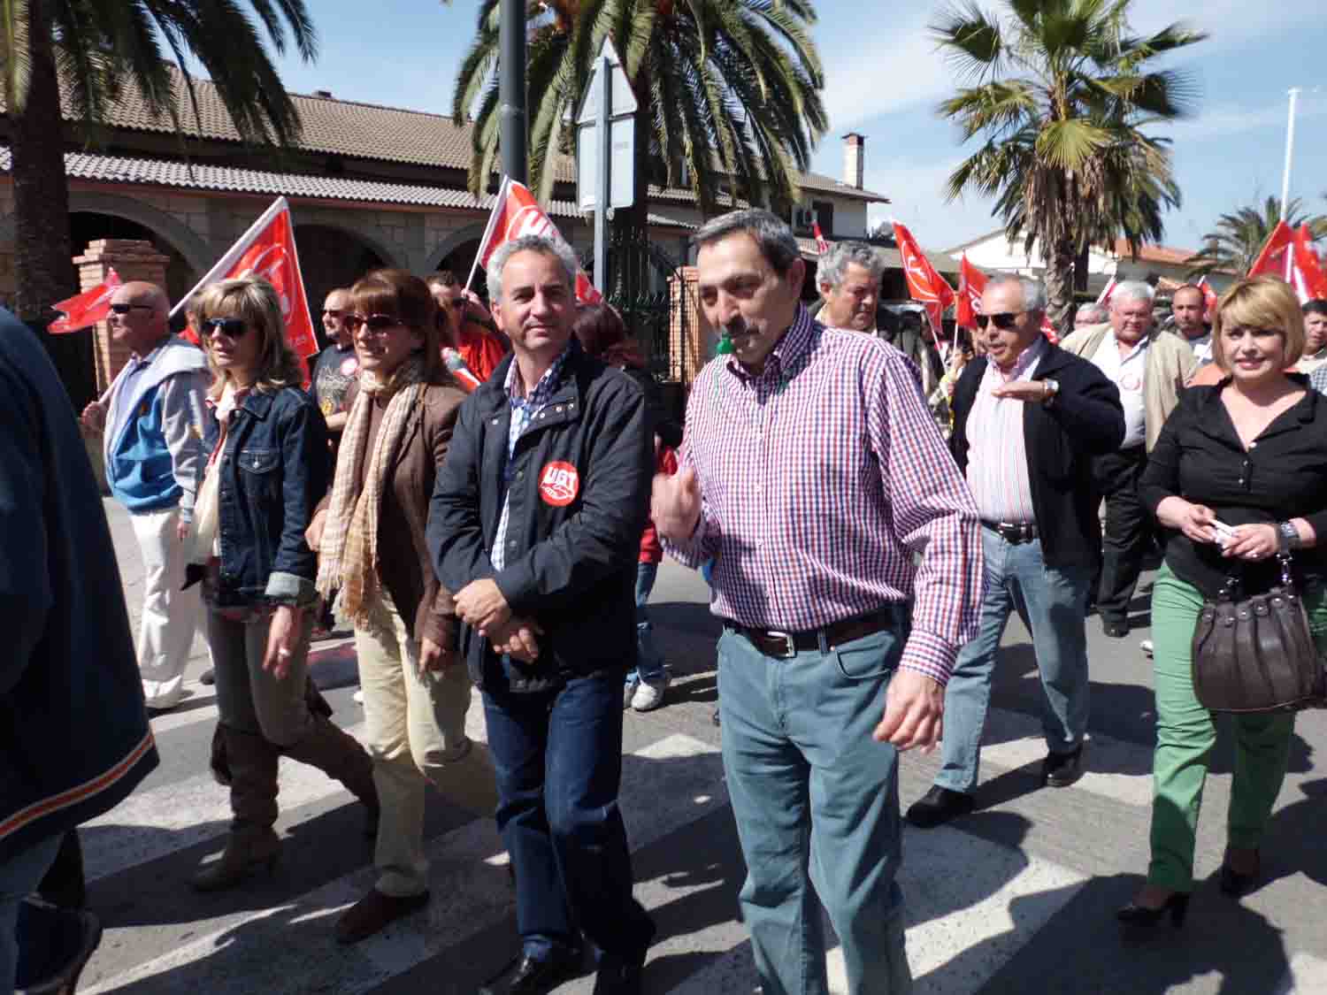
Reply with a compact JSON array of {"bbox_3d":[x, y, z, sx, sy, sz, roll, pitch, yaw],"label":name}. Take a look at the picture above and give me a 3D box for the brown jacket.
[{"bbox_3d":[-0.651,0.039,2.420,0.440,0.630,0.310,10,14,42],"label":"brown jacket"}]

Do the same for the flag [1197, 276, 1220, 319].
[{"bbox_3d":[3.703,-1.347,6.800,0.260,0.360,0.160,7,12,30],"label":"flag"}]

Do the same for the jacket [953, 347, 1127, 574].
[{"bbox_3d":[1.102,-0.111,2.932,0.400,0.670,0.510,-9,14,-39],"label":"jacket"}]

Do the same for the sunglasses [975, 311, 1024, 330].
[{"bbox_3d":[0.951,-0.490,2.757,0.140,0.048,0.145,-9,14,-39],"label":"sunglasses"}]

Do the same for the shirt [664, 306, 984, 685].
[{"bbox_3d":[0.270,-0.003,1.680,0.540,0.630,0.380,7,13,32],"label":"shirt"}]

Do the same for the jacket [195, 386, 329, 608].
[{"bbox_3d":[-1.110,-0.001,2.760,0.430,0.590,0.270,9,14,39],"label":"jacket"}]

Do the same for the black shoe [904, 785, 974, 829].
[{"bbox_3d":[0.887,0.961,3.166,0.280,0.105,0.105,-8,13,-34],"label":"black shoe"}]

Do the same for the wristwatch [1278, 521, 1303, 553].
[{"bbox_3d":[1.485,0.092,2.360,0.045,0.065,0.060,0,-27,-8],"label":"wristwatch"}]

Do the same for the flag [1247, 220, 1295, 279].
[{"bbox_3d":[3.228,-1.287,5.300,0.330,0.420,0.150,2,11,10],"label":"flag"}]

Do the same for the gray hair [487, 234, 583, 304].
[{"bbox_3d":[-0.267,-0.449,2.042,0.180,0.180,0.210,-2,11,-10],"label":"gray hair"}]

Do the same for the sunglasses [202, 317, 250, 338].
[{"bbox_3d":[-1.091,-0.445,2.591,0.145,0.048,0.140,3,11,16],"label":"sunglasses"}]

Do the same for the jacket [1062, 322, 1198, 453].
[{"bbox_3d":[2.137,-0.450,4.580,0.620,0.720,0.360,6,12,28],"label":"jacket"}]

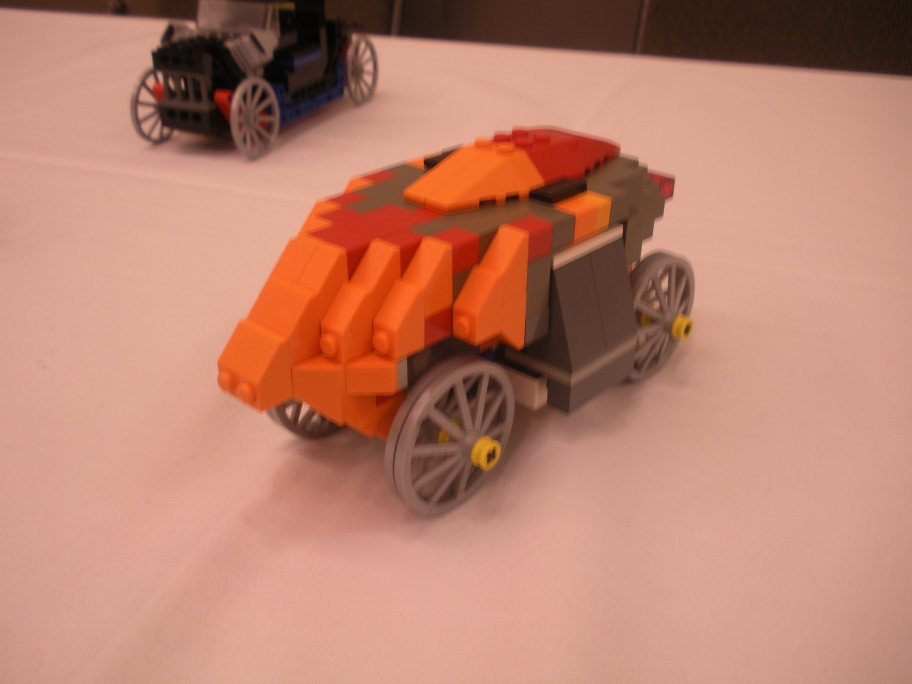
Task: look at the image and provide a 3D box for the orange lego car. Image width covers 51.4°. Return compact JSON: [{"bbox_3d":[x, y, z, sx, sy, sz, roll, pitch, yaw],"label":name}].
[{"bbox_3d":[0.004,-0.014,0.275,0.079,0.085,0.162,24,37,37],"label":"orange lego car"}]

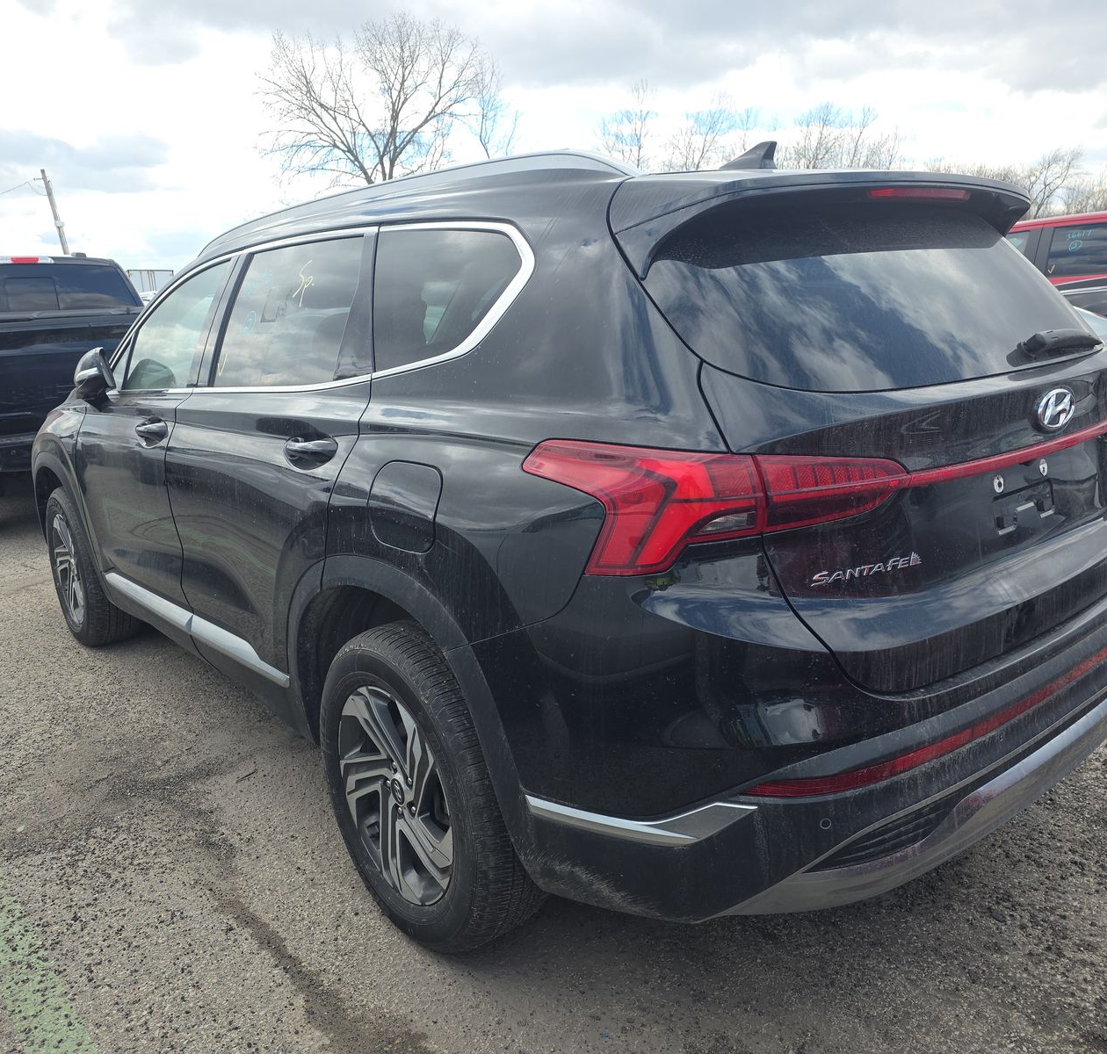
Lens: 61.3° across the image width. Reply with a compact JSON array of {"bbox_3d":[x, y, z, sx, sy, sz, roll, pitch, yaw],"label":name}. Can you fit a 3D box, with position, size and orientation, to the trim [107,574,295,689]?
[{"bbox_3d":[-1.210,0.284,3.007,0.045,0.075,1.680,-13,16,-38],"label":"trim"}]

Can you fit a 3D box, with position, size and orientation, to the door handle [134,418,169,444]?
[{"bbox_3d":[-1.240,-0.291,2.872,0.055,0.052,0.230,-13,16,-38],"label":"door handle"}]

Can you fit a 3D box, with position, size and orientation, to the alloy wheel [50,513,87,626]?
[{"bbox_3d":[-2.070,0.177,4.176,0.170,0.480,0.480,-15,17,-37],"label":"alloy wheel"}]

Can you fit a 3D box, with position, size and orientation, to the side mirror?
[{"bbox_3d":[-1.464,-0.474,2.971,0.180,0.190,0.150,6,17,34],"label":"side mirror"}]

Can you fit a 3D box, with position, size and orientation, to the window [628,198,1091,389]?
[{"bbox_3d":[0.722,-0.447,1.807,1.350,0.450,0.100,-15,-22,-37],"label":"window"}]

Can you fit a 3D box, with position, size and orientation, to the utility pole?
[{"bbox_3d":[-25.680,-13.999,49.662,0.320,9.550,0.320,-17,18,-23],"label":"utility pole"}]

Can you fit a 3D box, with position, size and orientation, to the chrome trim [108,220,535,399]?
[{"bbox_3d":[-0.803,-0.535,2.499,0.170,0.425,2.330,-13,16,-38],"label":"chrome trim"}]

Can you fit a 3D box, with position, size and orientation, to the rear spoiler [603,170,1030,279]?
[{"bbox_3d":[0.648,-0.638,1.936,1.310,0.220,0.330,-13,16,-38],"label":"rear spoiler"}]

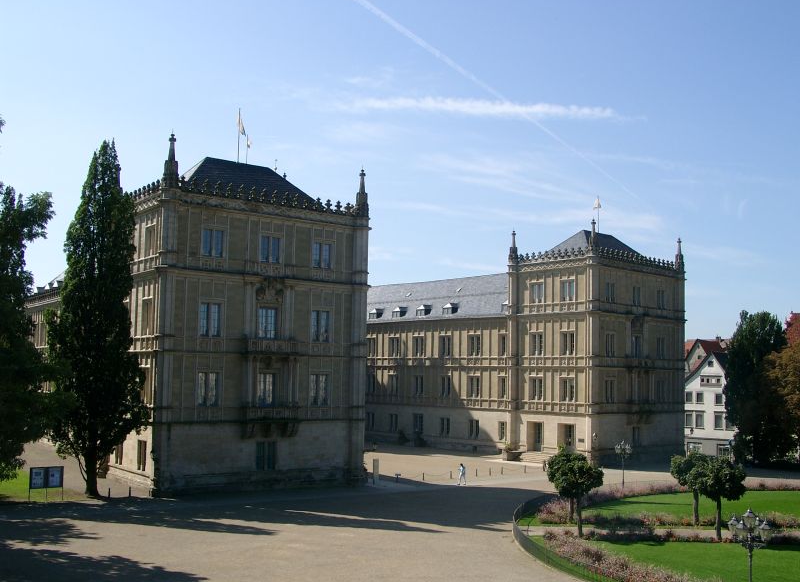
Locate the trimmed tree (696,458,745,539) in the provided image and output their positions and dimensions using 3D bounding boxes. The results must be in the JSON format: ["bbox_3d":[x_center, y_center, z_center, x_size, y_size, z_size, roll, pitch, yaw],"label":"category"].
[{"bbox_3d":[19.172,12.448,52.534,3.111,4.846,3.111,1,-6,0],"label":"trimmed tree"}]

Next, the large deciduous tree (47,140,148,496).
[{"bbox_3d":[-21.279,1.613,61.982,7.058,25.179,7.058,1,-6,0],"label":"large deciduous tree"}]

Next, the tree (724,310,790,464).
[{"bbox_3d":[44.868,12.092,110.220,8.032,19.465,8.032,1,-6,0],"label":"tree"}]

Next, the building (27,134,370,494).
[{"bbox_3d":[-22.144,3.535,85.767,18.315,26.619,42.000,5,-7,-35],"label":"building"}]

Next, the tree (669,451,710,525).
[{"bbox_3d":[19.238,13.025,57.761,3.091,4.752,3.091,1,-6,0],"label":"tree"}]

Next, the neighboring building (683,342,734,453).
[{"bbox_3d":[45.531,15.961,123.679,10.000,15.800,12.000,-3,-7,35],"label":"neighboring building"}]

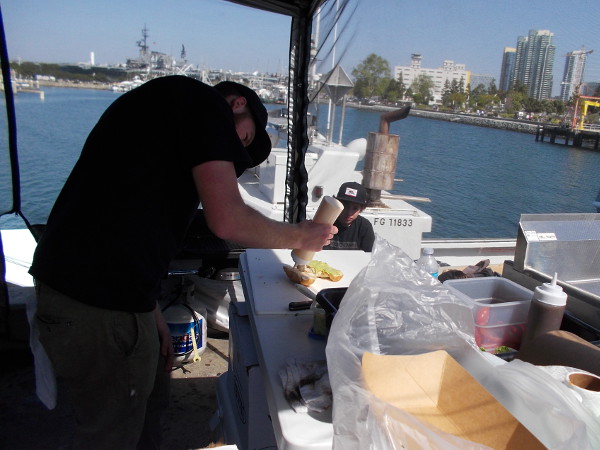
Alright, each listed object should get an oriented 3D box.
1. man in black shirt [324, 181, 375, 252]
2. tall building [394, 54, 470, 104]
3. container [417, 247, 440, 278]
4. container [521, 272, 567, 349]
[{"bbox_3d":[0.269,0.231,3.386,0.520,1.060,0.600,10,16,25],"label":"man in black shirt"},{"bbox_3d":[109.653,-119.998,416.019,62.000,41.000,34.000,6,15,13],"label":"tall building"},{"bbox_3d":[0.356,0.159,1.415,0.065,0.200,0.065,1,14,0],"label":"container"},{"bbox_3d":[0.503,0.215,1.039,0.072,0.240,0.072,6,14,0],"label":"container"}]

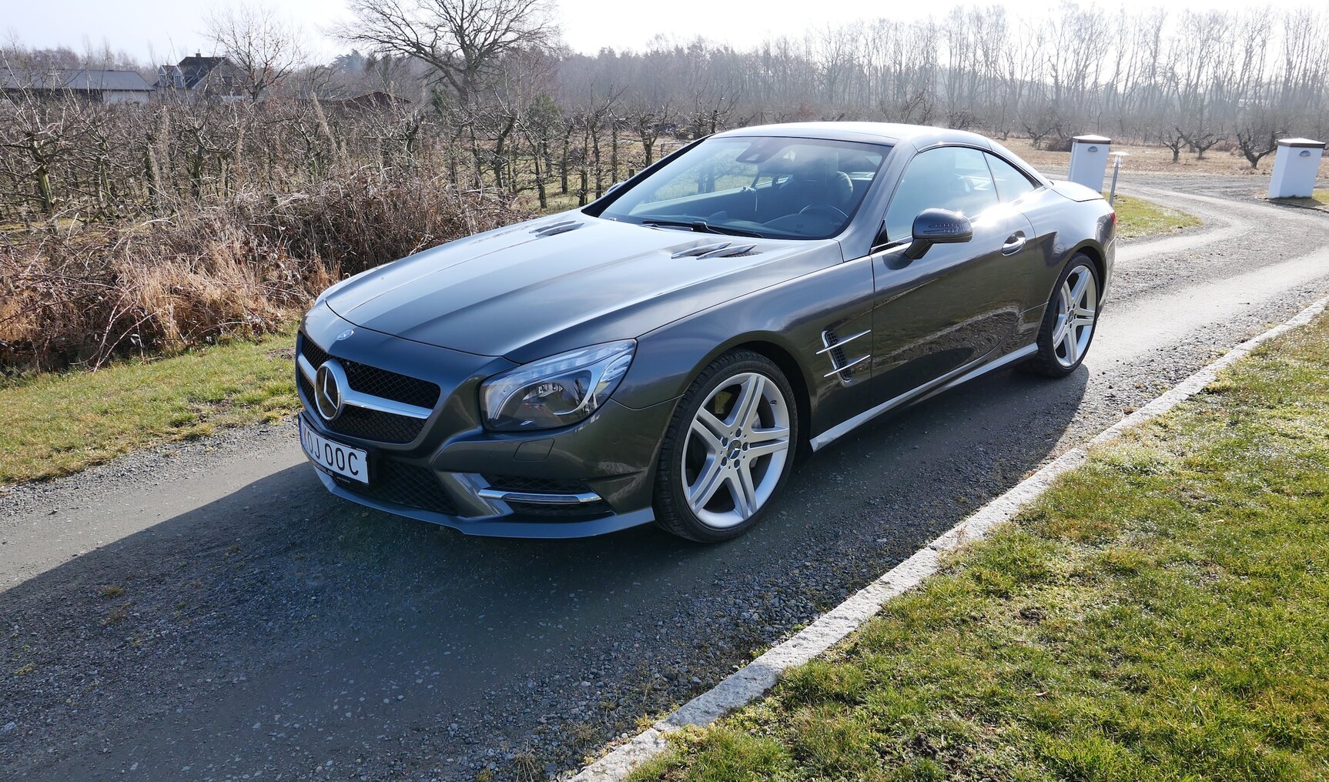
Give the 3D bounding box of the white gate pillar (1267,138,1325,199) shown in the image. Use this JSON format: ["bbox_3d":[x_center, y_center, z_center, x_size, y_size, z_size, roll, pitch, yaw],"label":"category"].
[{"bbox_3d":[12.048,-4.247,16.899,0.578,1.102,0.551,4,19,14],"label":"white gate pillar"}]

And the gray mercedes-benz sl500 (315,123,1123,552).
[{"bbox_3d":[0.600,-0.622,4.244,4.610,1.310,1.950,-17,25,-41],"label":"gray mercedes-benz sl500"}]

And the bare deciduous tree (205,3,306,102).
[{"bbox_3d":[-34.079,-27.523,74.073,7.701,9.036,7.470,-8,20,-22],"label":"bare deciduous tree"}]

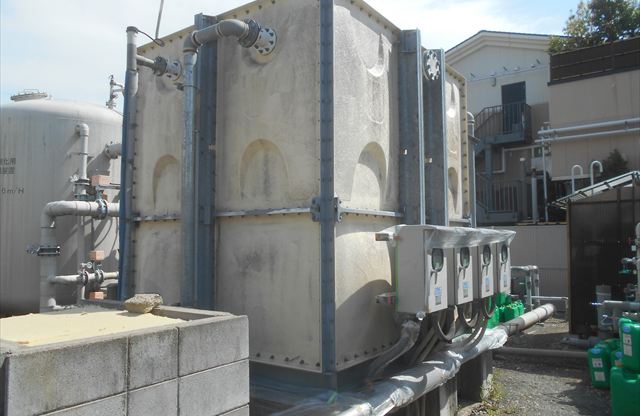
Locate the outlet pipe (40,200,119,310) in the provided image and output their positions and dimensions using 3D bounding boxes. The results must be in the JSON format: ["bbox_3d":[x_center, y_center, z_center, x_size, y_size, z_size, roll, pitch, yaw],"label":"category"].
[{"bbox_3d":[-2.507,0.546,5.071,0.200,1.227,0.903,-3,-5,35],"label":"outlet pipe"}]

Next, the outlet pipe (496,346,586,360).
[{"bbox_3d":[2.765,1.840,6.000,1.250,0.100,0.100,-2,-4,18],"label":"outlet pipe"}]

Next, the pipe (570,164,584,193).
[{"bbox_3d":[4.928,-0.555,9.200,0.220,0.560,0.055,-3,-5,35],"label":"pipe"}]

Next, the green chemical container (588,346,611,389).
[{"bbox_3d":[2.890,1.624,4.970,0.180,0.385,0.310,-3,-5,32],"label":"green chemical container"}]

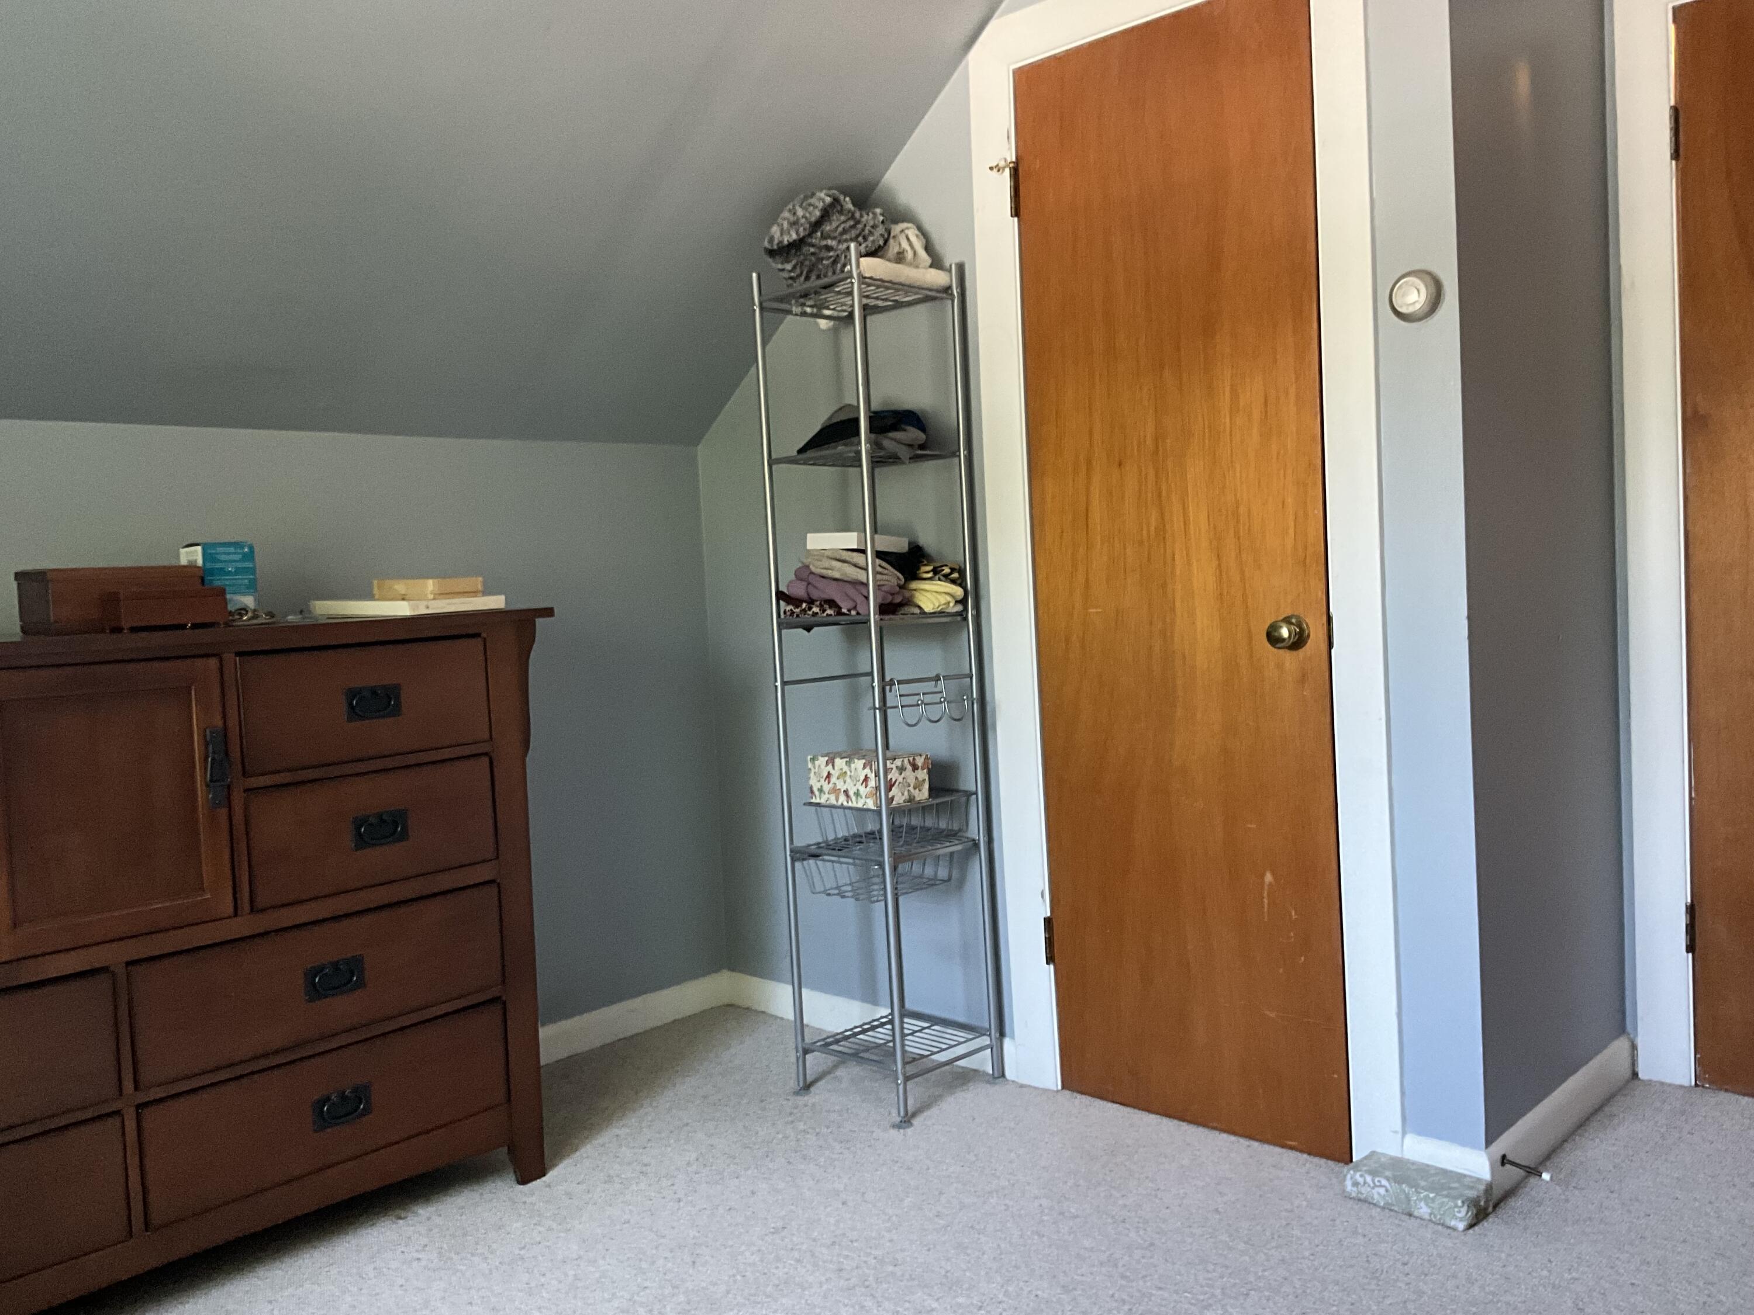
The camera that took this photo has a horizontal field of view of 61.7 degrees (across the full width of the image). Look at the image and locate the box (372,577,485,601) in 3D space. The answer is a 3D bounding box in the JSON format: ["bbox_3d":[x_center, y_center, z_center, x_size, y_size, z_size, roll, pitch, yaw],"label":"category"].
[{"bbox_3d":[-0.842,-0.126,2.758,0.152,0.038,0.122,-1,4,30],"label":"box"}]

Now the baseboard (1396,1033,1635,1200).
[{"bbox_3d":[1.161,0.794,2.614,0.148,0.096,0.732,0,5,44],"label":"baseboard"}]

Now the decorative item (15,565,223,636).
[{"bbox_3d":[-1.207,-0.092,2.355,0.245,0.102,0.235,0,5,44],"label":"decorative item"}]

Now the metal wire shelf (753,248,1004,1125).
[{"bbox_3d":[0.006,0.055,2.960,0.308,1.655,0.314,0,5,45],"label":"metal wire shelf"}]

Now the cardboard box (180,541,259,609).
[{"bbox_3d":[-1.145,-0.124,2.549,0.099,0.141,0.089,0,5,44],"label":"cardboard box"}]

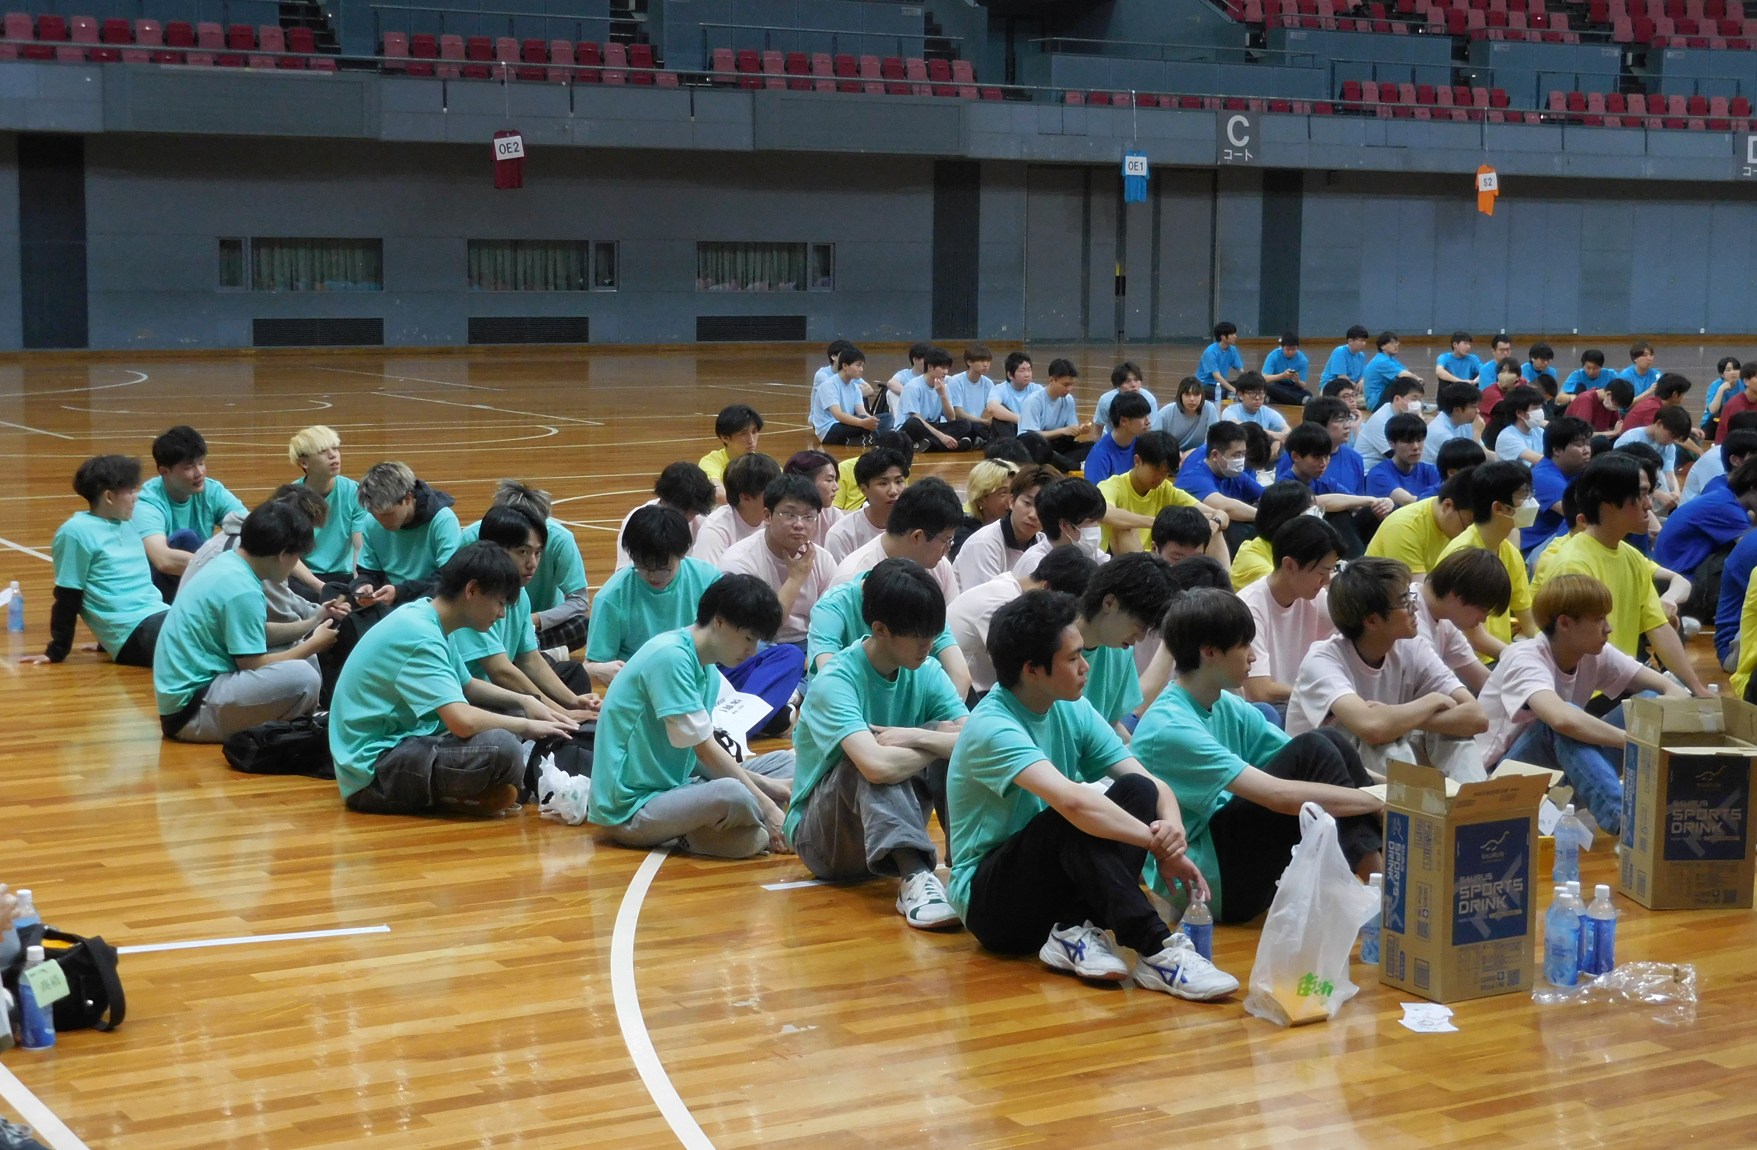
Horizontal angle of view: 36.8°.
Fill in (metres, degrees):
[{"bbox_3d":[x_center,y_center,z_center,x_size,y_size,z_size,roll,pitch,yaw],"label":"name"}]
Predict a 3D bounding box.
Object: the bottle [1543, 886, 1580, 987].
[{"bbox_3d":[1.545,0.821,5.954,0.068,0.204,0.068,1,7,0],"label":"bottle"}]

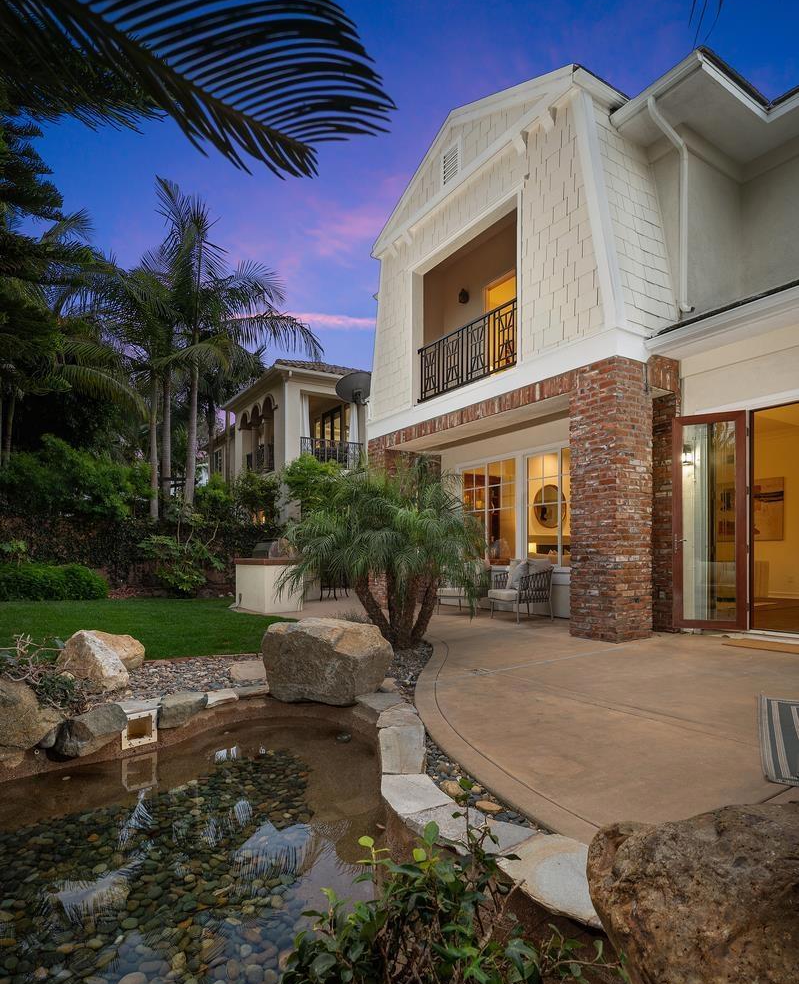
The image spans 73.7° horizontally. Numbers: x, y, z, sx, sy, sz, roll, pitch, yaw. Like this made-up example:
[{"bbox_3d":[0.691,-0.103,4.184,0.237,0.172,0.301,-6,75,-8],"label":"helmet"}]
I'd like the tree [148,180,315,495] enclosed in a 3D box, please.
[{"bbox_3d":[-4.166,-3.605,13.300,4.100,8.700,4.000,0,-3,0],"label":"tree"}]

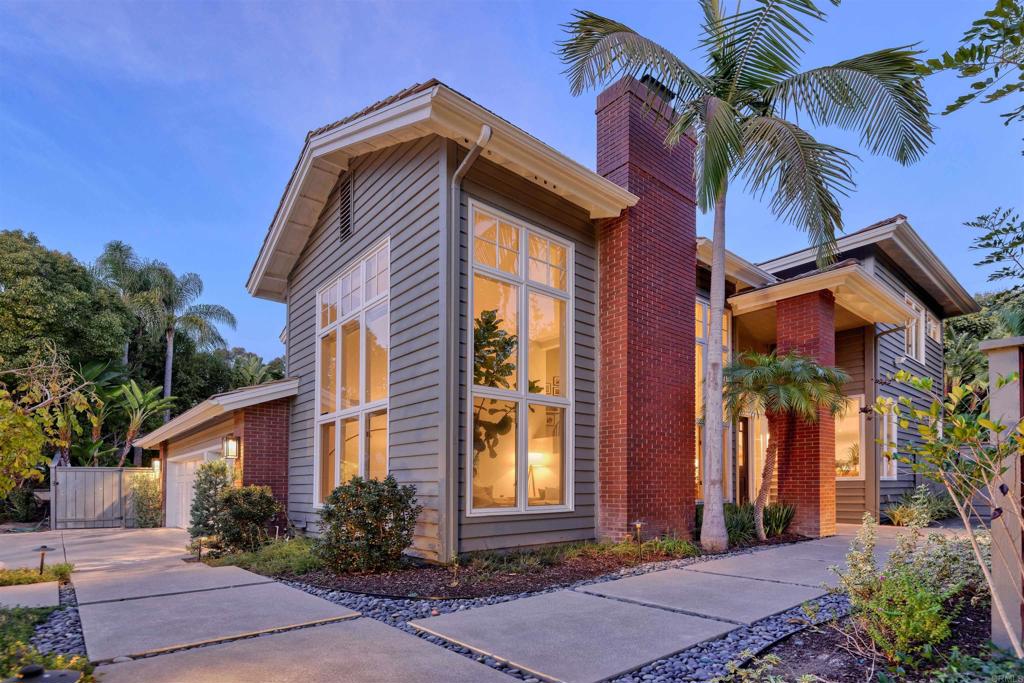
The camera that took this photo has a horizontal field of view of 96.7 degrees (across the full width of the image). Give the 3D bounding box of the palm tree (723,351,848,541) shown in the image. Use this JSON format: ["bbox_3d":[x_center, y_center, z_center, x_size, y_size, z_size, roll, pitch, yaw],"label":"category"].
[{"bbox_3d":[4.560,1.760,7.700,2.100,3.200,2.050,0,-6,0],"label":"palm tree"}]

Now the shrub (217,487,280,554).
[{"bbox_3d":[-4.900,3.300,8.450,1.100,1.150,1.050,0,-7,0],"label":"shrub"}]

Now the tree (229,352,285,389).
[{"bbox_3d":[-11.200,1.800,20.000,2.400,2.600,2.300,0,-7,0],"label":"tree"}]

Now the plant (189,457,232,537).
[{"bbox_3d":[-6.100,3.200,9.250,0.900,1.550,0.900,0,-7,0],"label":"plant"}]

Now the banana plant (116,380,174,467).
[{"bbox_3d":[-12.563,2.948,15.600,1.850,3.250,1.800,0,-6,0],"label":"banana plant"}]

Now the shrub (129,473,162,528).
[{"bbox_3d":[-11.274,4.891,14.000,0.900,1.720,0.800,0,-6,0],"label":"shrub"}]

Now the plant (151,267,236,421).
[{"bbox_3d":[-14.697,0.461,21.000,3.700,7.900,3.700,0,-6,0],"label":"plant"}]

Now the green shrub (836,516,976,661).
[{"bbox_3d":[2.850,1.780,3.300,0.900,0.950,0.850,0,-7,0],"label":"green shrub"}]

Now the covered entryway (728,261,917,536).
[{"bbox_3d":[7.400,1.350,11.100,4.200,5.400,2.700,5,-9,-37],"label":"covered entryway"}]

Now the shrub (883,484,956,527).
[{"bbox_3d":[8.506,3.444,9.500,1.300,0.800,1.150,0,-6,0],"label":"shrub"}]

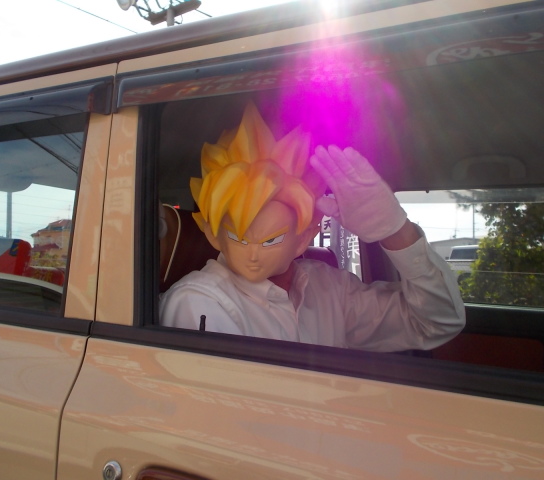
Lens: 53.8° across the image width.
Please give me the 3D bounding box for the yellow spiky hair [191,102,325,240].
[{"bbox_3d":[-0.030,-0.140,1.130,0.270,0.280,0.270,0,10,6],"label":"yellow spiky hair"}]

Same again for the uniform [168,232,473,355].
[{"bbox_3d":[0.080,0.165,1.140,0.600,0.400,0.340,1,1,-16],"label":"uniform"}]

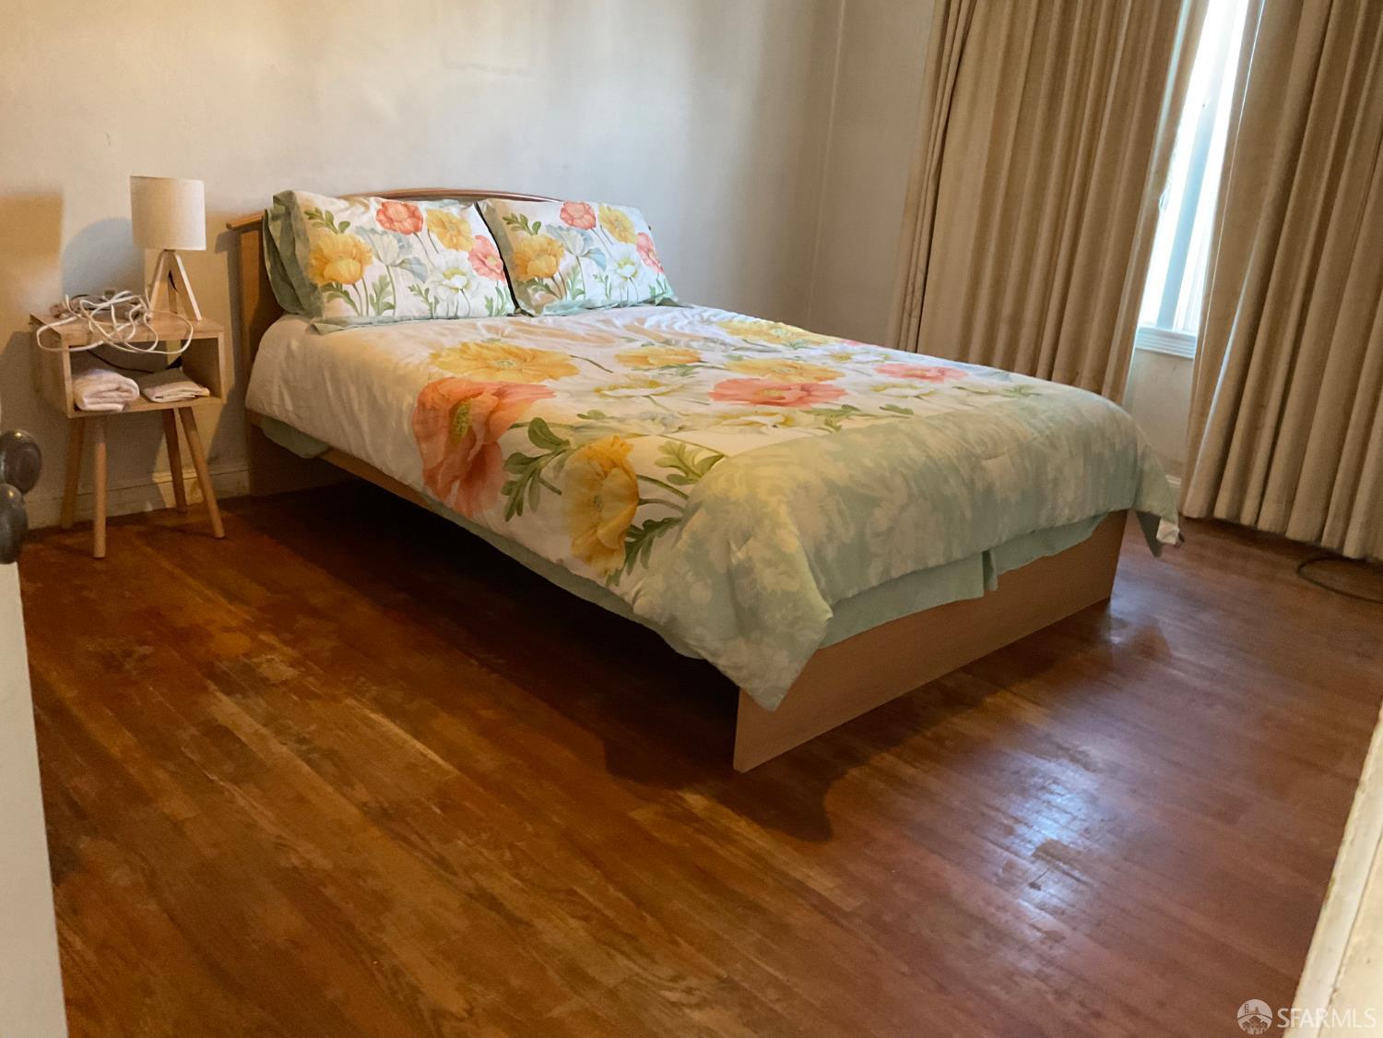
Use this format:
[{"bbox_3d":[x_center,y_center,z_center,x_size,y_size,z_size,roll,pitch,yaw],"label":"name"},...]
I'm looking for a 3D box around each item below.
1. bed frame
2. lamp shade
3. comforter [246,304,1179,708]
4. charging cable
[{"bbox_3d":[-0.040,-0.373,3.309,2.085,0.940,1.666,21,24,41],"label":"bed frame"},{"bbox_3d":[-1.362,-0.796,3.027,0.175,0.180,0.175,21,24,41],"label":"lamp shade"},{"bbox_3d":[0.031,-0.266,3.340,2.124,0.435,1.853,21,24,41],"label":"comforter"},{"bbox_3d":[-1.481,-0.491,2.937,0.249,0.115,0.356,21,24,41],"label":"charging cable"}]

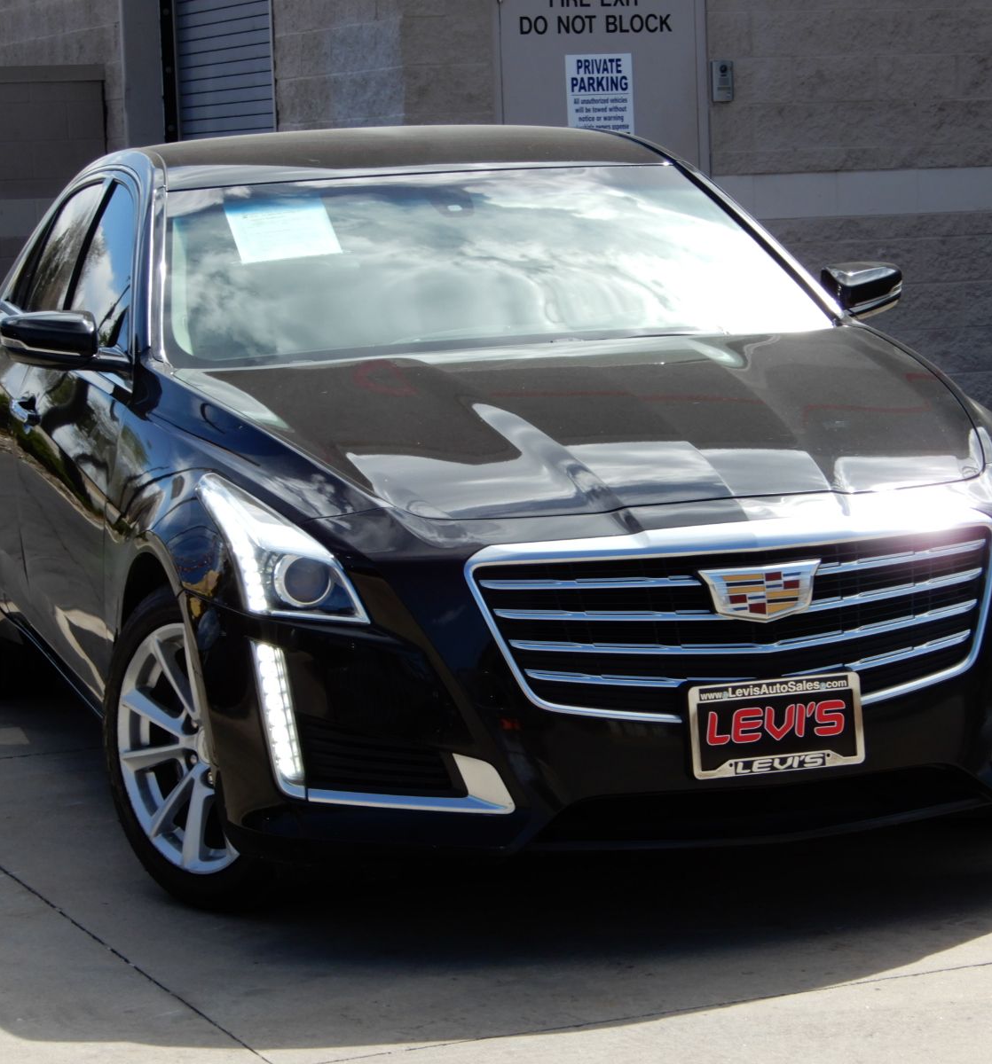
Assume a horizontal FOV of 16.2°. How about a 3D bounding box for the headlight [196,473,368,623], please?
[{"bbox_3d":[-0.389,0.029,6.226,0.200,0.250,0.550,-4,7,-16],"label":"headlight"}]

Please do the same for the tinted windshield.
[{"bbox_3d":[-0.028,-0.577,7.472,1.430,0.150,0.880,-4,34,-16],"label":"tinted windshield"}]

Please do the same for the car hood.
[{"bbox_3d":[0.231,-0.231,6.679,1.480,0.220,1.300,-4,15,-16],"label":"car hood"}]

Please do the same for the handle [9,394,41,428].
[{"bbox_3d":[-1.063,-0.276,7.860,0.065,0.055,0.220,-4,7,-16],"label":"handle"}]

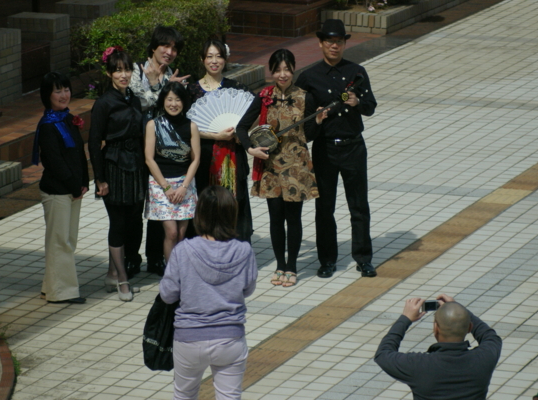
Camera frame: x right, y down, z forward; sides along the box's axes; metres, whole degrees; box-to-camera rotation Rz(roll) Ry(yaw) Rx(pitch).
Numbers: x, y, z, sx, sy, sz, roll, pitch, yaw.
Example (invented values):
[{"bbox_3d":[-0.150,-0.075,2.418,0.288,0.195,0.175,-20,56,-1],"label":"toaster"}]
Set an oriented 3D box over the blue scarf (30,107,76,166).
[{"bbox_3d":[-1.460,-0.432,16.933,0.230,0.360,0.250,-10,16,-37],"label":"blue scarf"}]

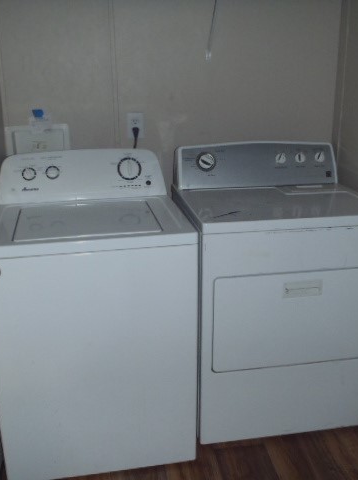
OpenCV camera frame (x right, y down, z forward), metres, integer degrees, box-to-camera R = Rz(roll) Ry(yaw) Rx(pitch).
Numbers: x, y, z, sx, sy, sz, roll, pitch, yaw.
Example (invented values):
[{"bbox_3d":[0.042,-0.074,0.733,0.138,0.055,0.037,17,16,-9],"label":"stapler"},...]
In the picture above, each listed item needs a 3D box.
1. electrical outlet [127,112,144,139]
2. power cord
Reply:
[{"bbox_3d":[-0.196,-0.523,2.368,0.073,0.114,0.012,-3,18,-9],"label":"electrical outlet"},{"bbox_3d":[-0.199,-0.465,2.364,0.034,0.106,0.040,-3,18,-9],"label":"power cord"}]

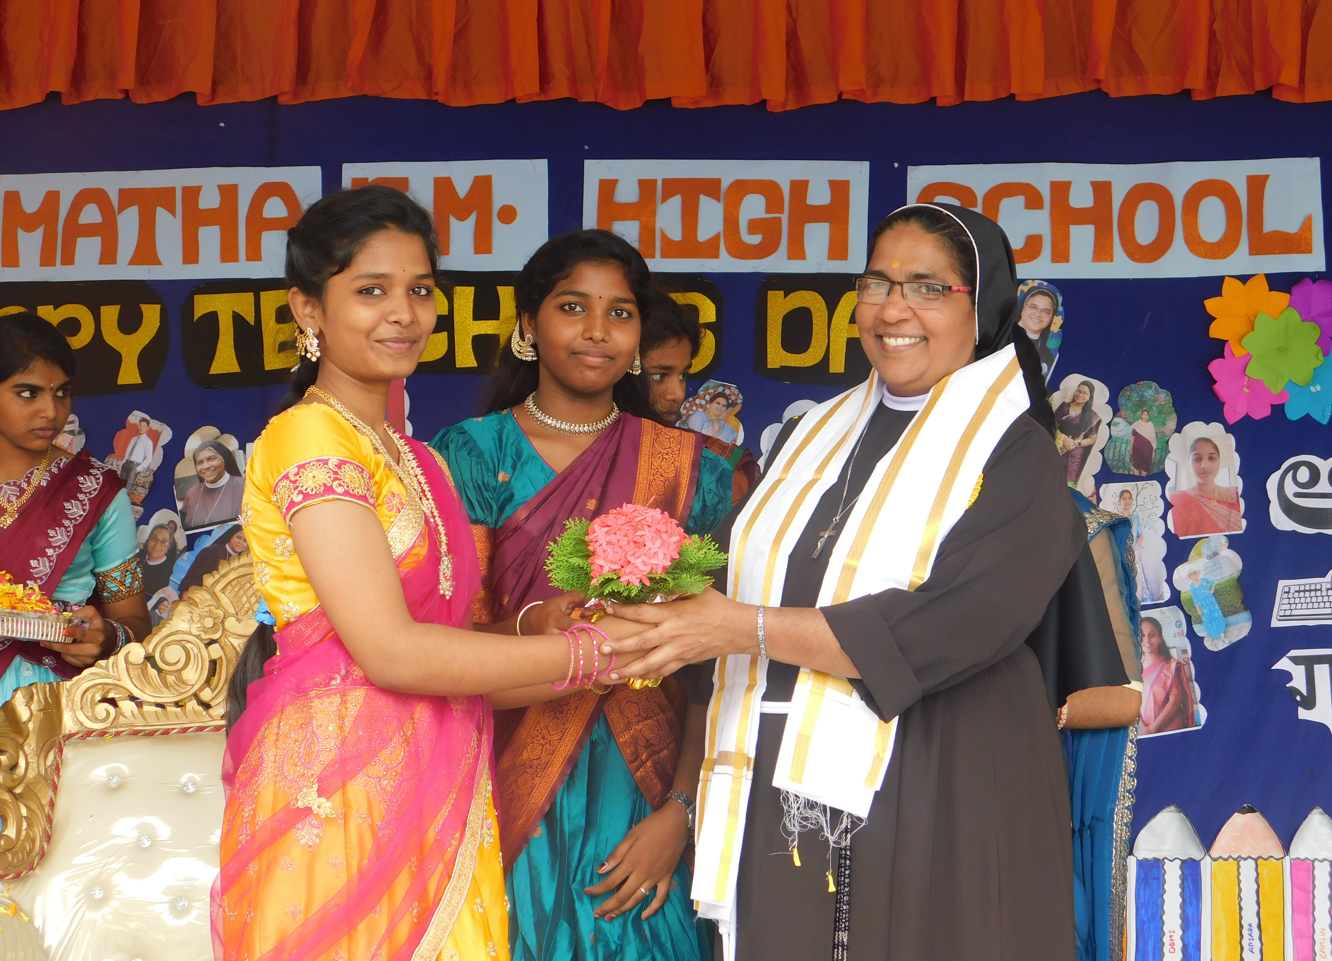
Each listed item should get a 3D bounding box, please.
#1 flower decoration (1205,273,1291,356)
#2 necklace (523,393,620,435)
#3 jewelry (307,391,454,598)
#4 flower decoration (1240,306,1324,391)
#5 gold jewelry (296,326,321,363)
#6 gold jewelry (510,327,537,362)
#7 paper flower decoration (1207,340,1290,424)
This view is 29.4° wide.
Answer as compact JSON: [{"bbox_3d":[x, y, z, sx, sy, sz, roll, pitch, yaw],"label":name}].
[{"bbox_3d":[0.969,-0.276,4.231,0.143,0.138,0.030,0,-3,6],"label":"flower decoration"},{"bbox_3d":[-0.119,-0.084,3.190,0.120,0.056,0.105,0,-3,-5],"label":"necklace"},{"bbox_3d":[-0.333,0.012,2.950,0.140,0.240,0.130,-2,-4,38],"label":"jewelry"},{"bbox_3d":[1.020,-0.218,4.205,0.140,0.142,0.030,0,-3,6],"label":"flower decoration"},{"bbox_3d":[-0.411,-0.157,2.920,0.026,0.044,0.018,-2,-3,30],"label":"gold jewelry"},{"bbox_3d":[-0.176,-0.169,3.140,0.031,0.042,0.018,-1,-3,15],"label":"gold jewelry"},{"bbox_3d":[0.969,-0.163,4.225,0.136,0.137,0.030,0,-3,6],"label":"paper flower decoration"}]

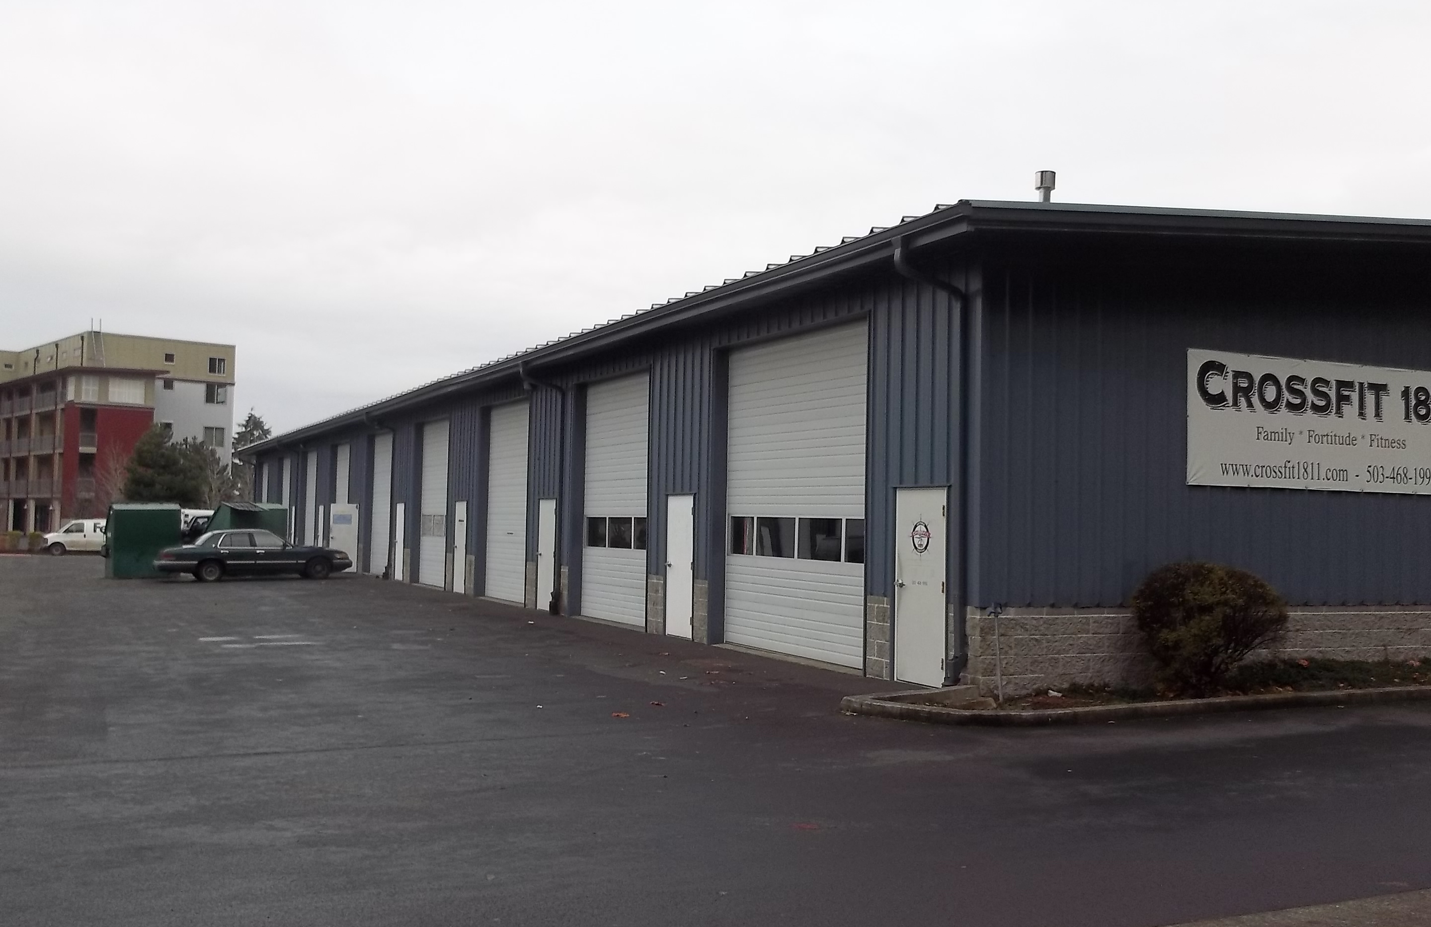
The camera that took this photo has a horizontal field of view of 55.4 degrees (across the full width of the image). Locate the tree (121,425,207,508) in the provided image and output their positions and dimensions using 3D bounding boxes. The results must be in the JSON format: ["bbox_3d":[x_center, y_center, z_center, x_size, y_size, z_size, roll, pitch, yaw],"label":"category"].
[{"bbox_3d":[-35.197,1.606,86.815,5.600,8.000,5.400,2,-3,-25],"label":"tree"}]

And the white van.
[{"bbox_3d":[-35.758,4.270,78.650,5.690,2.080,2.010,2,-3,-25],"label":"white van"}]

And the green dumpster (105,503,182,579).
[{"bbox_3d":[-16.914,2.294,40.488,1.900,2.150,1.750,3,-3,-31],"label":"green dumpster"}]

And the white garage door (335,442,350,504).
[{"bbox_3d":[-12.652,1.459,46.482,0.100,4.220,3.660,2,-3,-25],"label":"white garage door"}]

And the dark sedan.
[{"bbox_3d":[-12.979,2.587,38.648,5.390,1.440,1.980,2,-3,-25],"label":"dark sedan"}]

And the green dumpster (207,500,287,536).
[{"bbox_3d":[-14.586,2.351,42.640,1.900,2.200,1.750,4,-4,-44],"label":"green dumpster"}]

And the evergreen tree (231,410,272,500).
[{"bbox_3d":[-40.882,1.118,119.731,5.500,11.594,5.500,2,-3,-25],"label":"evergreen tree"}]

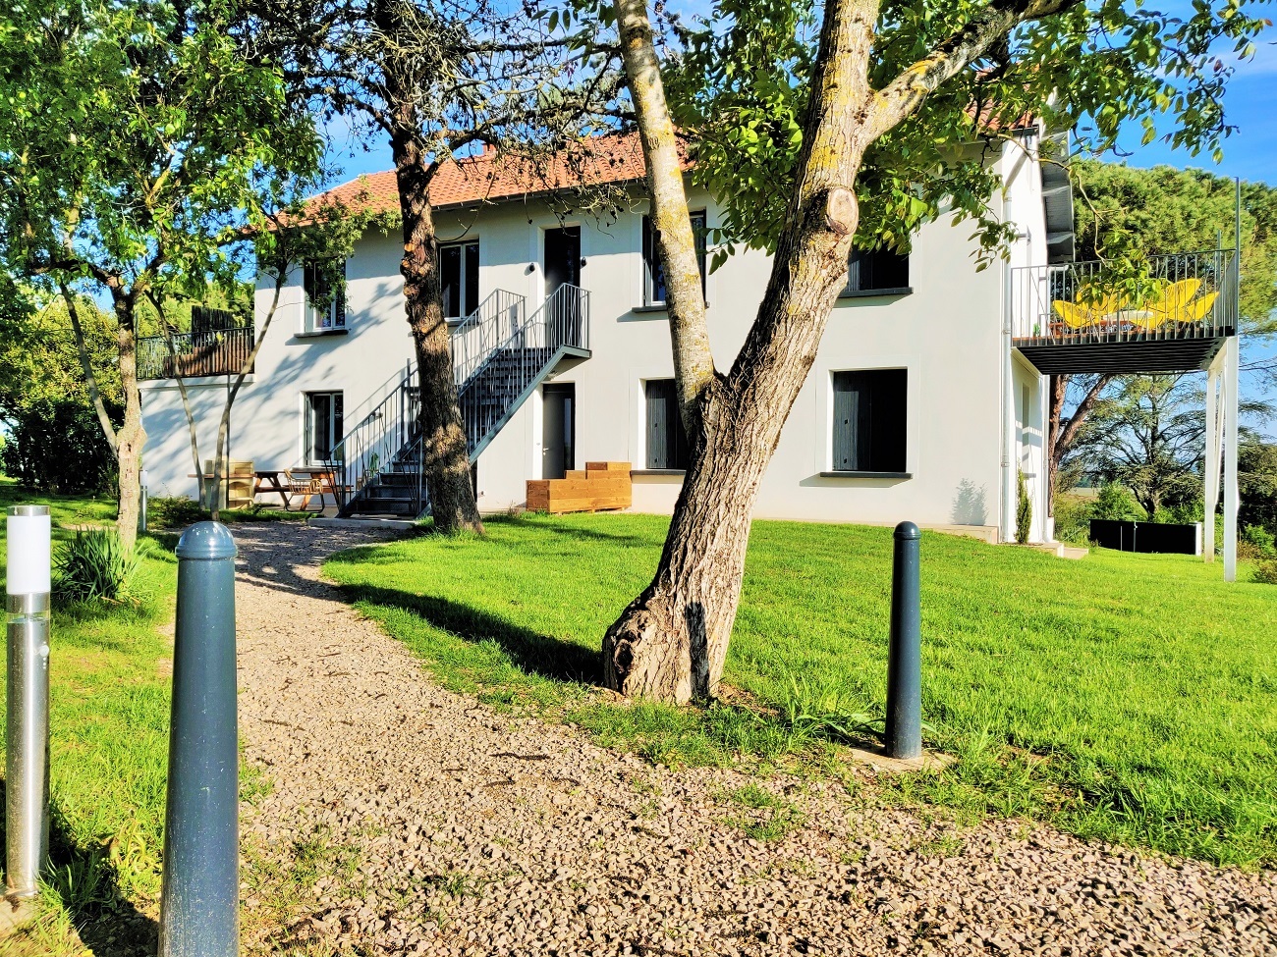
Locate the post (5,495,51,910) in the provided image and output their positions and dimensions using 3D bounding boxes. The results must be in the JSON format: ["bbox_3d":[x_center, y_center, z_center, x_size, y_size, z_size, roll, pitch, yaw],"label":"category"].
[{"bbox_3d":[-1.309,0.477,1.980,0.077,0.830,0.077,1,1,7],"label":"post"}]

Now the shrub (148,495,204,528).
[{"bbox_3d":[-6.769,0.482,13.500,0.850,0.500,0.750,0,1,0],"label":"shrub"}]

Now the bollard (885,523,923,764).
[{"bbox_3d":[0.974,0.587,3.380,0.125,0.860,0.125,0,1,0],"label":"bollard"}]

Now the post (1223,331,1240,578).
[{"bbox_3d":[7.910,-0.266,12.300,0.150,3.300,0.150,1,1,28],"label":"post"}]

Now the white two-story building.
[{"bbox_3d":[-1.225,-3.279,20.680,19.600,8.000,9.400,1,1,28],"label":"white two-story building"}]

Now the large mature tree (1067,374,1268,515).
[{"bbox_3d":[23.308,-2.196,41.000,9.000,8.200,9.000,0,1,0],"label":"large mature tree"}]

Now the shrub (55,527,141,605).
[{"bbox_3d":[-3.808,0.608,6.500,0.580,0.530,0.550,0,1,0],"label":"shrub"}]

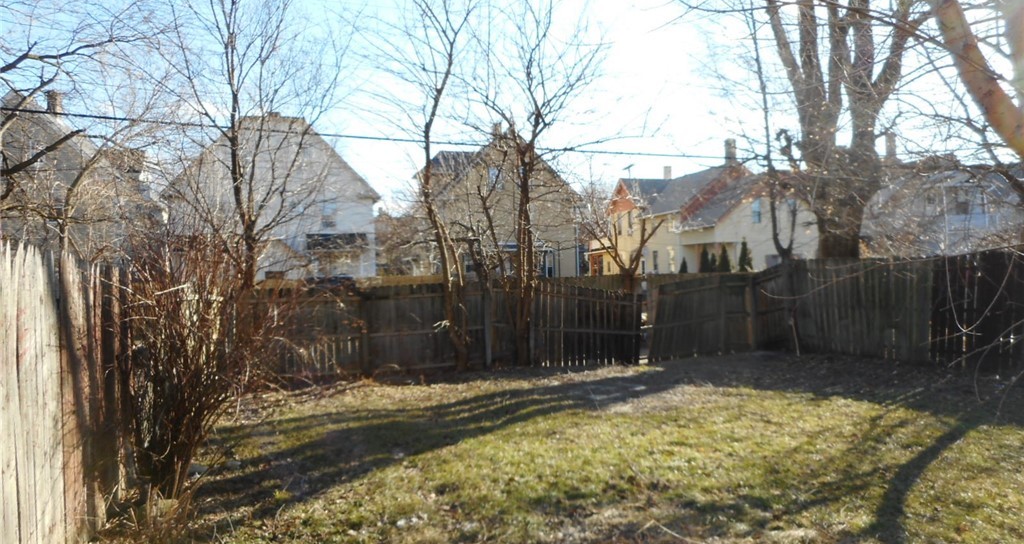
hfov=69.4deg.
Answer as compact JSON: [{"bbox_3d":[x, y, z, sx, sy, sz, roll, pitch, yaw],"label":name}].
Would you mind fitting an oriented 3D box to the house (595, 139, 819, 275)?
[{"bbox_3d":[12.782,-2.618,47.130,8.300,9.400,12.000,-2,-1,-18],"label":"house"}]

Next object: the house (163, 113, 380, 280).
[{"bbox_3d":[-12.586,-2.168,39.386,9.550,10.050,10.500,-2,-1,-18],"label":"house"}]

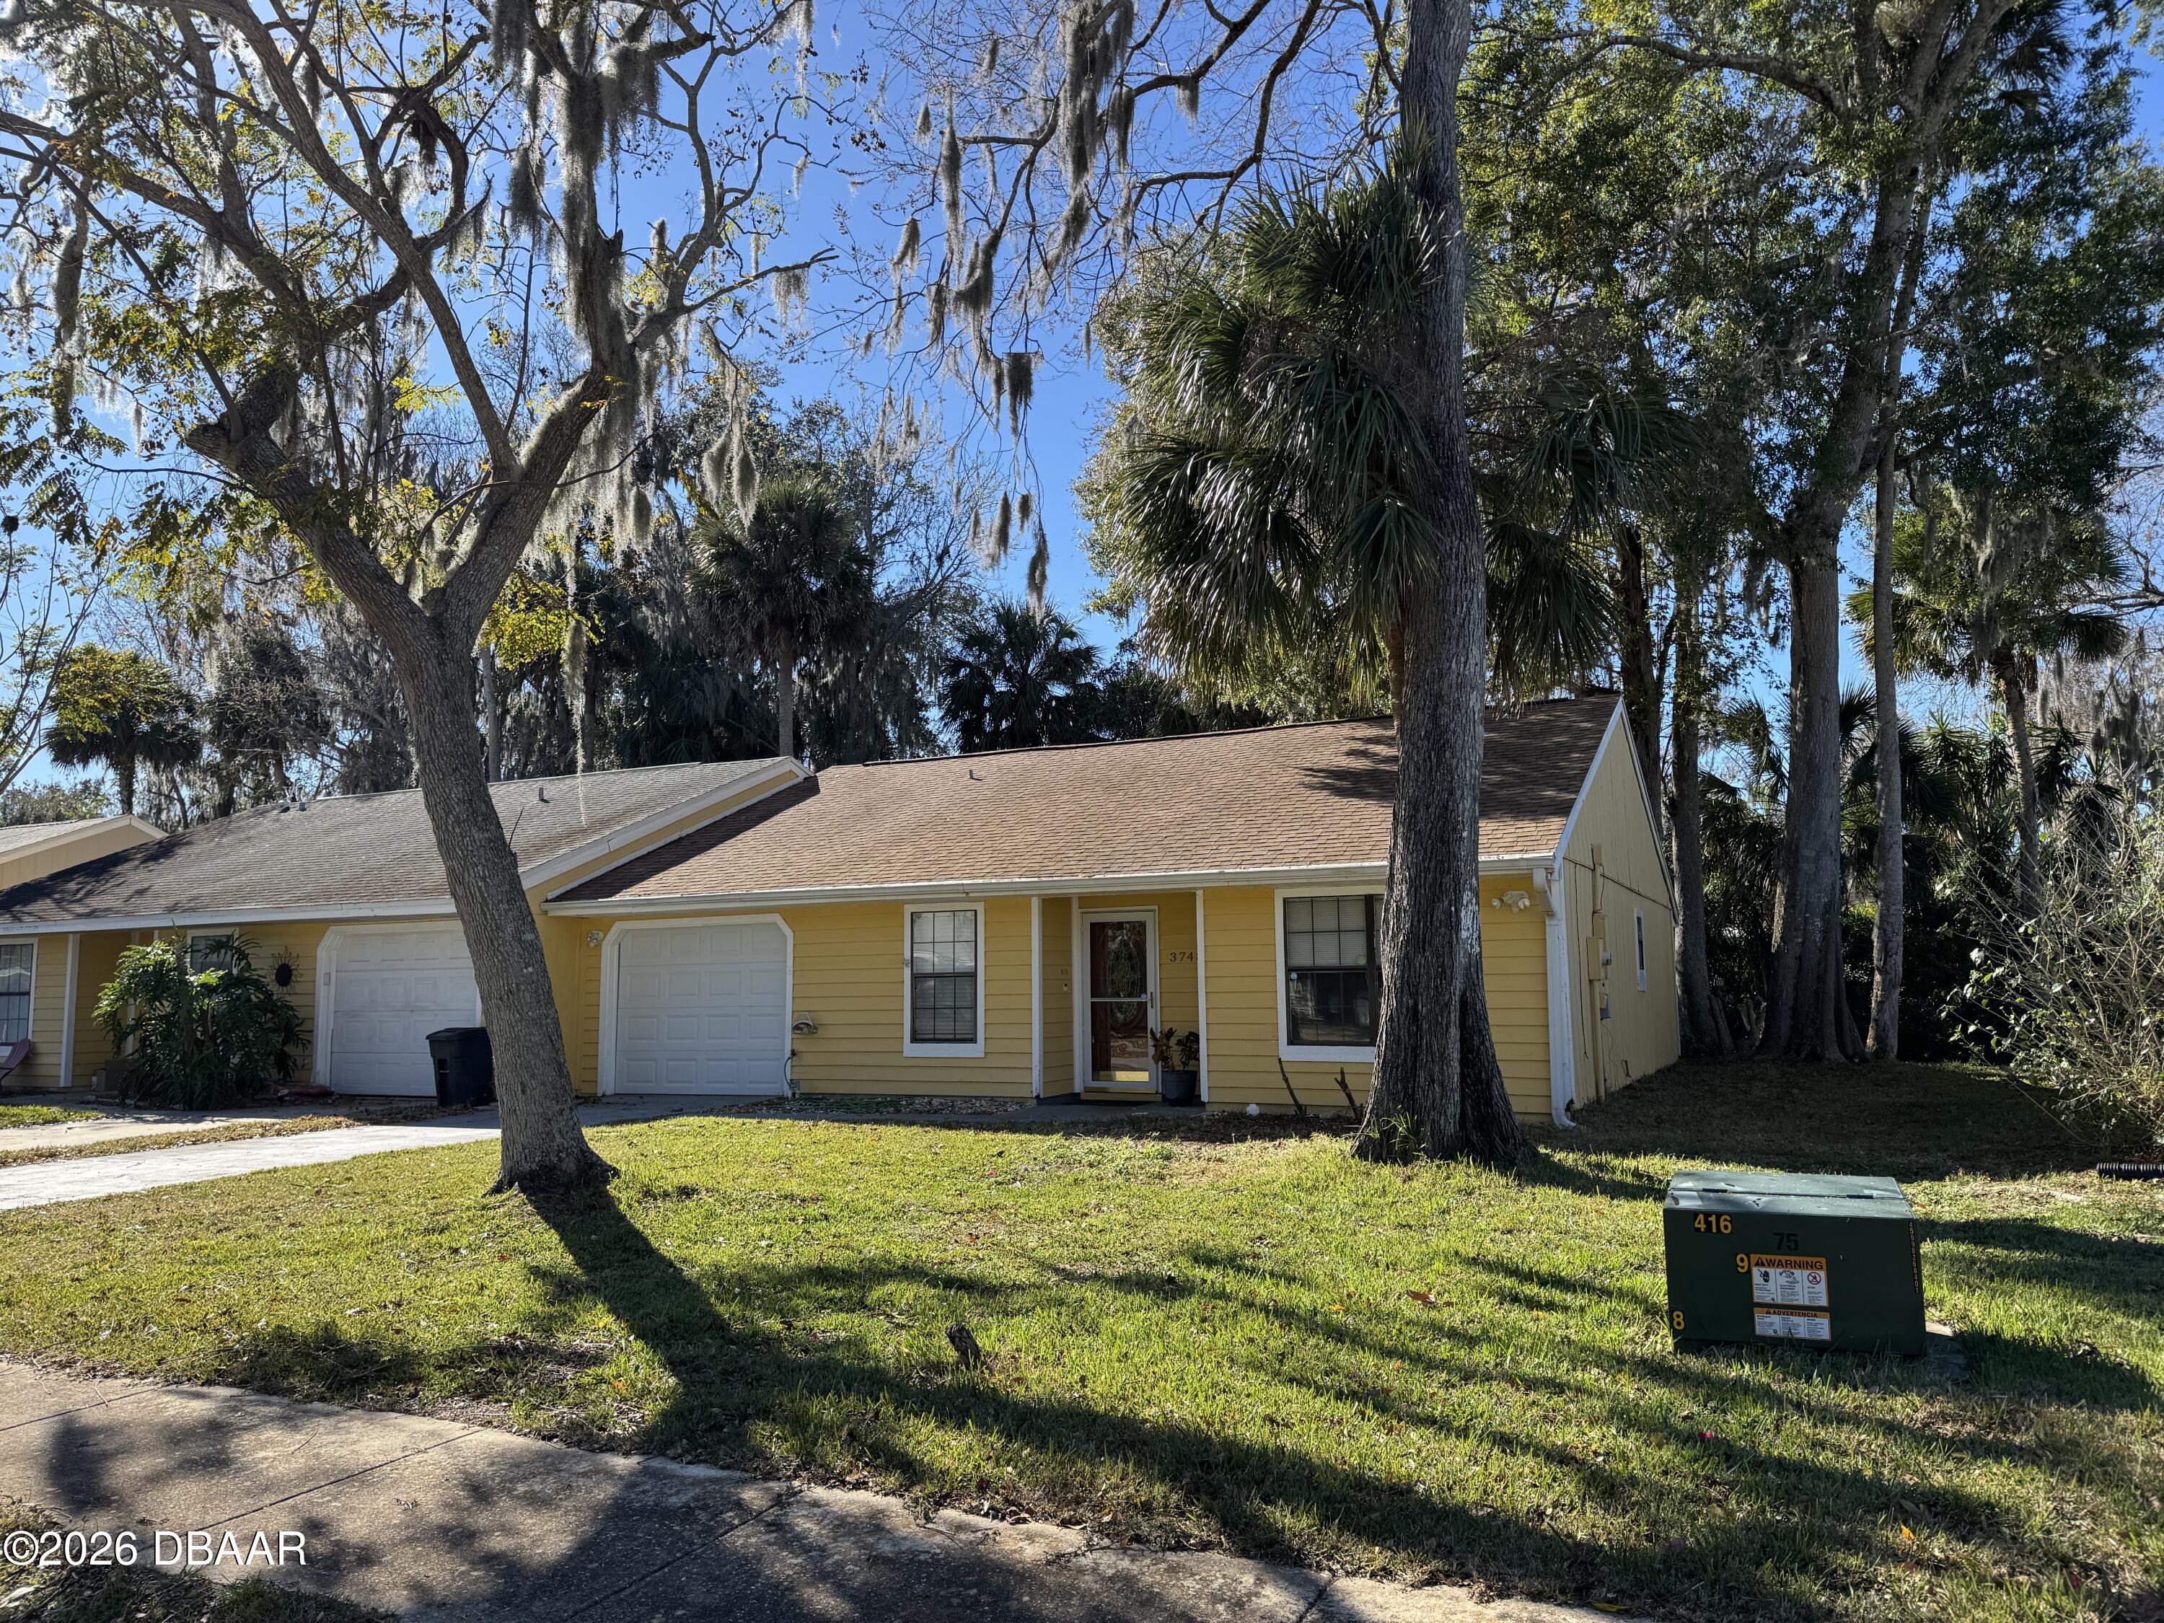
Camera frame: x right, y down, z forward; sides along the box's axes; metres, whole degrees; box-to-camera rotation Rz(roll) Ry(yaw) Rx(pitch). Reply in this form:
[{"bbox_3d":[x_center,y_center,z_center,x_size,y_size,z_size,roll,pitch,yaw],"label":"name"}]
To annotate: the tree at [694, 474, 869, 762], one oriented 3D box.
[{"bbox_3d":[-7.611,-1.342,37.447,4.400,14.481,4.400,-1,-7,0],"label":"tree"}]

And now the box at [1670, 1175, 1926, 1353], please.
[{"bbox_3d":[2.953,1.854,6.267,0.890,0.595,0.820,-4,-8,24],"label":"box"}]

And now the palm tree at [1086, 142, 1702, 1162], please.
[{"bbox_3d":[2.806,-1.563,12.780,4.800,8.741,4.600,-1,-7,0],"label":"palm tree"}]

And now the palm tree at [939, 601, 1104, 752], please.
[{"bbox_3d":[-1.513,0.254,37.245,4.100,11.144,4.100,-1,-7,0],"label":"palm tree"}]

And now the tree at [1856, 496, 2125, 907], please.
[{"bbox_3d":[17.075,-0.744,27.774,4.800,10.465,4.600,-1,-7,0],"label":"tree"}]

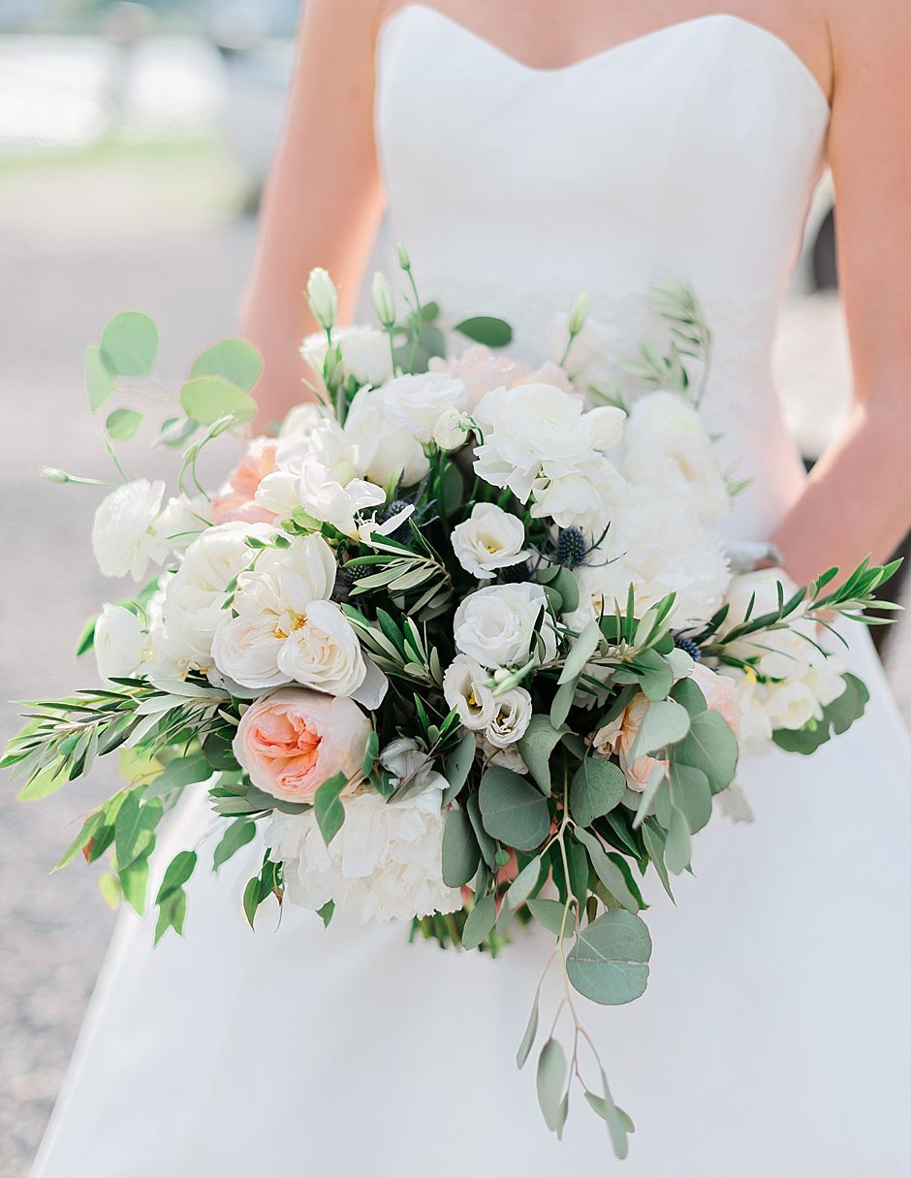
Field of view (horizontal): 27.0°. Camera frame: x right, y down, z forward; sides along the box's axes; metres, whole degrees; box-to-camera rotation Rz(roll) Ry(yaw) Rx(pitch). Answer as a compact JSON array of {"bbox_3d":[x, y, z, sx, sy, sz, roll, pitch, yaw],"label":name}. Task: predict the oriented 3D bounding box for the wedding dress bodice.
[{"bbox_3d":[0.102,-0.228,1.340,0.305,0.355,0.225,5,17,17],"label":"wedding dress bodice"}]

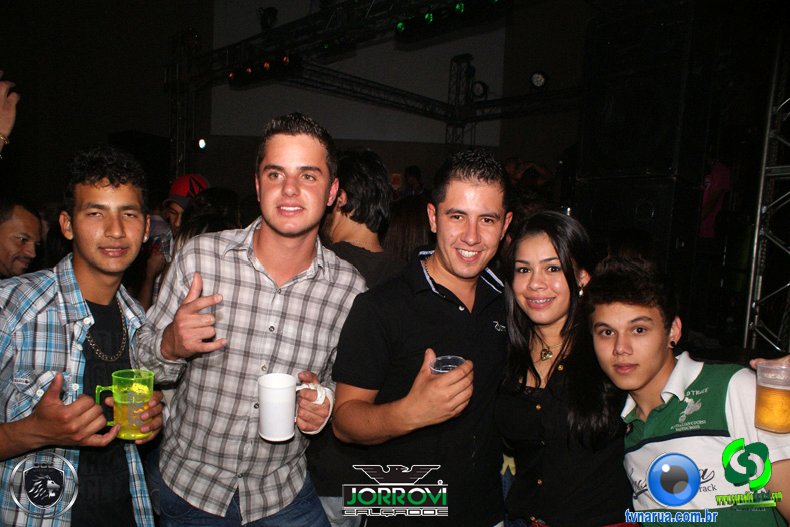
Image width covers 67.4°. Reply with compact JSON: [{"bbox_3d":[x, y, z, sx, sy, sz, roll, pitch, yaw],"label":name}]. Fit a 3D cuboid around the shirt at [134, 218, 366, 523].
[{"bbox_3d":[-0.335,0.250,1.400,0.540,0.700,0.340,6,5,-18],"label":"shirt"}]

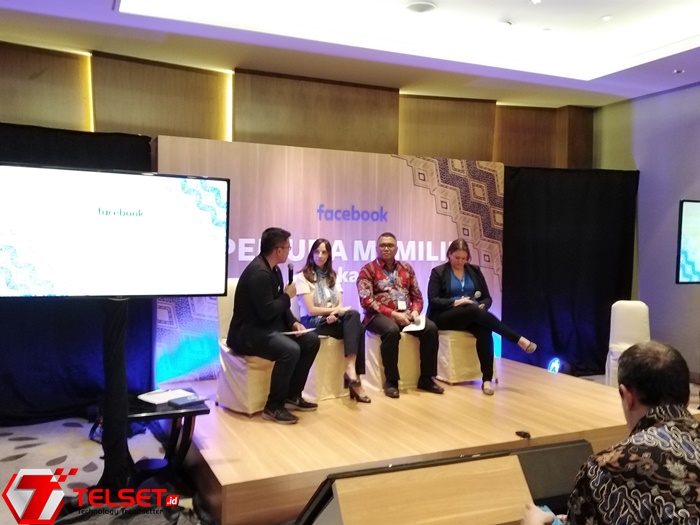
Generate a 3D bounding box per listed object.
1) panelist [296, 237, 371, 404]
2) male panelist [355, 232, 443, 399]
[{"bbox_3d":[-0.140,0.425,4.199,0.520,1.240,0.740,0,1,-25],"label":"panelist"},{"bbox_3d":[0.417,0.399,4.469,0.620,1.290,0.720,0,1,-18],"label":"male panelist"}]

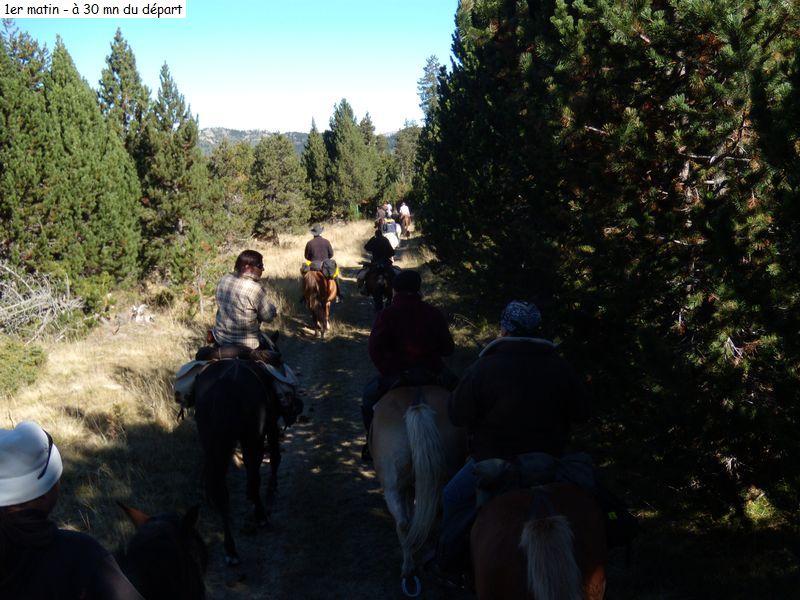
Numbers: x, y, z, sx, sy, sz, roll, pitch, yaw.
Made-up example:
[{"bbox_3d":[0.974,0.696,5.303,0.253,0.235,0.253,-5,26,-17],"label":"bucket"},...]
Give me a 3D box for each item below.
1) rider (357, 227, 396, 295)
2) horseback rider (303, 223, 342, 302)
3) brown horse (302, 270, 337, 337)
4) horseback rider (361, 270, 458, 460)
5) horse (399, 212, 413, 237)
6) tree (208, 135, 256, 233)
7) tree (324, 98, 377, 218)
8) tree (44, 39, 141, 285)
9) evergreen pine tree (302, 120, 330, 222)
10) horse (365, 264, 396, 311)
[{"bbox_3d":[-0.478,-0.856,18.500,0.850,1.500,0.680,0,6,2],"label":"rider"},{"bbox_3d":[-1.630,-0.789,17.500,0.800,1.680,0.680,1,6,5],"label":"horseback rider"},{"bbox_3d":[-1.627,-0.053,17.700,0.620,1.650,2.200,1,6,6],"label":"brown horse"},{"bbox_3d":[0.096,0.496,6.400,0.780,1.500,0.700,0,6,-3],"label":"horseback rider"},{"bbox_3d":[0.398,-4.628,51.000,0.620,1.600,2.200,0,6,3],"label":"horse"},{"bbox_3d":[-7.291,-4.695,36.000,2.500,4.700,2.500,0,6,0],"label":"tree"},{"bbox_3d":[-3.451,-9.794,58.000,3.800,8.400,3.800,0,6,0],"label":"tree"},{"bbox_3d":[-8.501,-3.773,23.000,2.800,7.000,2.800,0,6,0],"label":"tree"},{"bbox_3d":[-5.688,-8.649,56.000,2.300,7.000,2.300,0,6,0],"label":"evergreen pine tree"},{"bbox_3d":[-0.443,-0.170,18.900,0.620,1.620,2.200,0,6,2],"label":"horse"}]

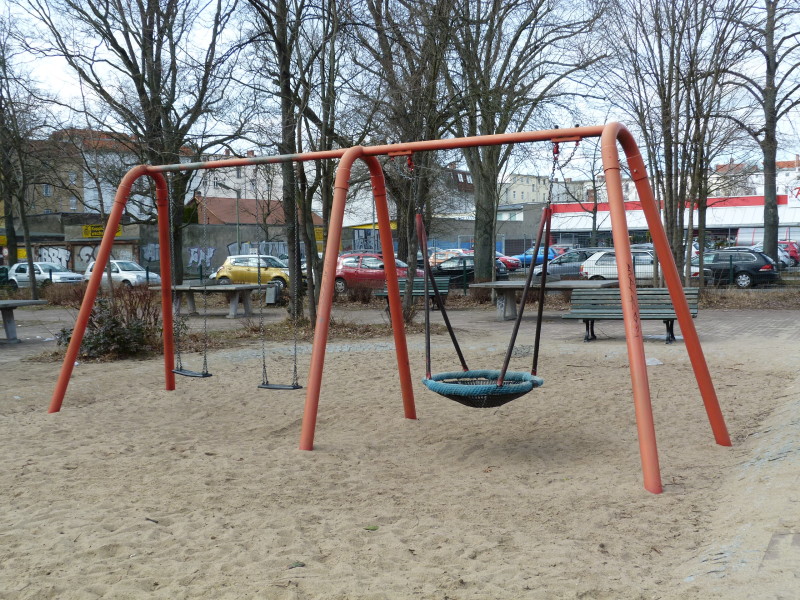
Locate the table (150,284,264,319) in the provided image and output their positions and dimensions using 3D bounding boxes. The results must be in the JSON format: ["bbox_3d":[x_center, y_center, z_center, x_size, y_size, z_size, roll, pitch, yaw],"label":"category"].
[{"bbox_3d":[-4.350,0.030,20.800,2.740,0.760,1.525,1,3,28],"label":"table"}]

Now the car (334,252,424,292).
[{"bbox_3d":[-0.874,-1.045,35.000,3.650,1.470,1.660,1,3,25],"label":"car"}]

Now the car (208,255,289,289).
[{"bbox_3d":[-6.235,-1.234,40.000,3.800,1.500,1.690,0,3,14],"label":"car"}]

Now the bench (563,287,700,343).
[{"bbox_3d":[3.689,0.222,14.300,2.080,0.830,0.620,0,3,20],"label":"bench"}]

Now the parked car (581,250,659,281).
[{"bbox_3d":[9.493,-1.327,36.800,4.150,1.400,1.680,1,3,22],"label":"parked car"}]

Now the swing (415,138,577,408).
[{"bbox_3d":[0.675,-0.178,7.466,1.300,2.151,1.020,1,3,35],"label":"swing"}]

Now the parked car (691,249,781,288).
[{"bbox_3d":[12.908,-1.245,36.300,4.550,1.500,1.780,1,3,24],"label":"parked car"}]

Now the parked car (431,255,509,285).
[{"bbox_3d":[2.866,-1.351,42.000,4.300,1.440,1.740,1,3,23],"label":"parked car"}]

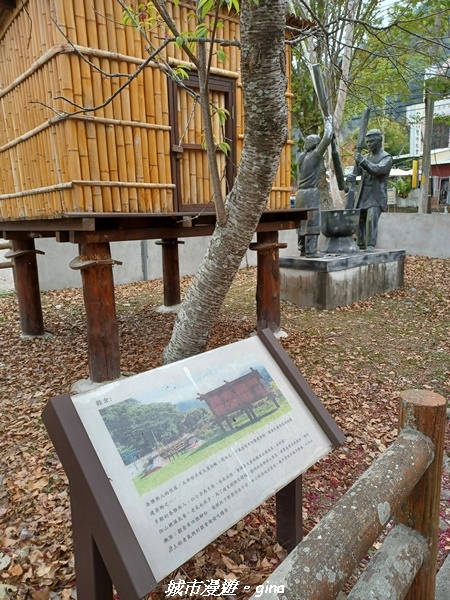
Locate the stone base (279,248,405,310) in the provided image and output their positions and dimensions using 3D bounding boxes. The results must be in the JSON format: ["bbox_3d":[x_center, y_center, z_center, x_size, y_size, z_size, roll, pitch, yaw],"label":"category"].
[{"bbox_3d":[1.849,-0.397,6.832,2.041,0.656,0.975,-10,14,-38],"label":"stone base"}]

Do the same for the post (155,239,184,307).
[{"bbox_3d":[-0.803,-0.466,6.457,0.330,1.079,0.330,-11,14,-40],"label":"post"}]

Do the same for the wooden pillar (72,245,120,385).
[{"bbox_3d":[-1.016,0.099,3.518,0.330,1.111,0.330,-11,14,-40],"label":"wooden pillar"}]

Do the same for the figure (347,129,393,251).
[{"bbox_3d":[2.304,-1.761,7.053,0.580,1.911,0.550,-10,14,-38],"label":"figure"}]

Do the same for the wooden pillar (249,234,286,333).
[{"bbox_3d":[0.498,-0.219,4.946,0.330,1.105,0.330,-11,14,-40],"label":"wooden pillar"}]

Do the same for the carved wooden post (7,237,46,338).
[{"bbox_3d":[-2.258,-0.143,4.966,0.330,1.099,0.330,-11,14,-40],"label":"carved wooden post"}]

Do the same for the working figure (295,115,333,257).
[{"bbox_3d":[1.278,-1.620,6.307,0.450,1.976,0.440,-10,14,-38],"label":"working figure"}]

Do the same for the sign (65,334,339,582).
[{"bbox_3d":[-0.022,0.416,1.395,0.824,0.520,0.060,-12,-30,-45],"label":"sign"}]

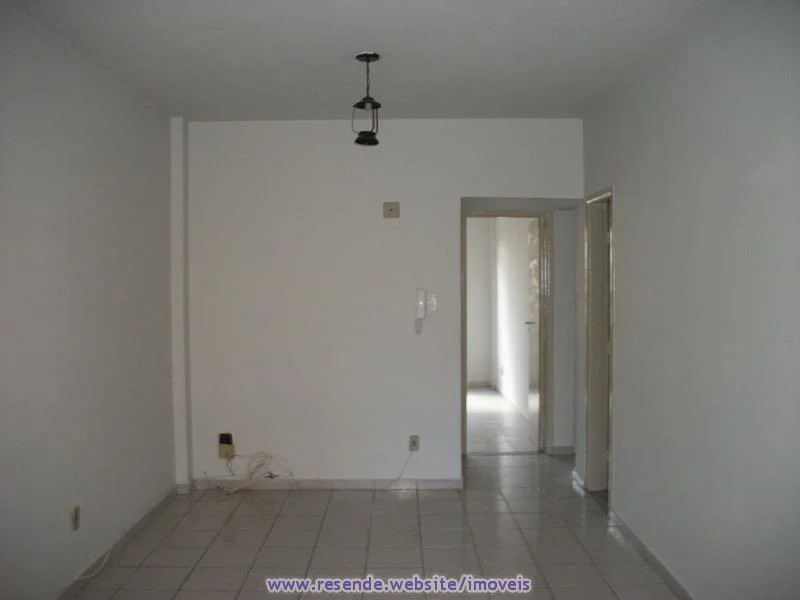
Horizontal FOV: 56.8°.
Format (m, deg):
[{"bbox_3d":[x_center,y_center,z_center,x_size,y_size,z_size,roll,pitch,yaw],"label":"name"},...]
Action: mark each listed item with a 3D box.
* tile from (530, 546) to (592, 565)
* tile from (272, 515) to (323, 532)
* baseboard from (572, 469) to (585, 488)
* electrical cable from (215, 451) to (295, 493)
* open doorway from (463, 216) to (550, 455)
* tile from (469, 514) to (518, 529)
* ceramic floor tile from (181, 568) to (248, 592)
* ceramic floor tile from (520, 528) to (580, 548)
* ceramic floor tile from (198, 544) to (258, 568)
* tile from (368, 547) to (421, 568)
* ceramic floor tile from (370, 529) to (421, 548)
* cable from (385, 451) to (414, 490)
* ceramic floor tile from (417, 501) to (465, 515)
[{"bbox_3d":[0.903,1.441,4.168,0.307,0.010,0.285,0,2,0],"label":"tile"},{"bbox_3d":[-0.635,1.406,4.671,0.300,0.010,0.300,-1,1,0],"label":"tile"},{"bbox_3d":[1.339,1.346,5.514,0.015,0.078,0.352,0,2,0],"label":"baseboard"},{"bbox_3d":[-1.059,1.246,5.342,0.573,0.294,0.079,0,2,0],"label":"electrical cable"},{"bbox_3d":[0.927,0.304,6.469,0.771,2.088,0.140,0,2,0],"label":"open doorway"},{"bbox_3d":[0.585,1.407,4.688,0.305,0.008,0.298,0,2,0],"label":"tile"},{"bbox_3d":[-0.963,1.463,3.877,0.307,0.010,0.285,0,2,0],"label":"ceramic floor tile"},{"bbox_3d":[0.902,1.430,4.457,0.307,0.010,0.285,0,2,0],"label":"ceramic floor tile"},{"bbox_3d":[-0.963,1.452,4.166,0.307,0.010,0.285,0,2,0],"label":"ceramic floor tile"},{"bbox_3d":[-0.030,1.446,4.167,0.307,0.010,0.285,0,2,0],"label":"tile"},{"bbox_3d":[-0.027,1.420,4.396,0.305,0.008,0.298,0,2,0],"label":"ceramic floor tile"},{"bbox_3d":[-0.006,1.257,5.446,0.212,0.288,0.030,0,1,0],"label":"cable"},{"bbox_3d":[0.280,1.414,5.034,0.307,0.010,0.285,0,2,0],"label":"ceramic floor tile"}]

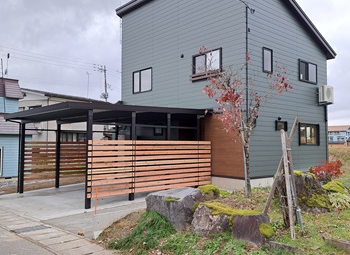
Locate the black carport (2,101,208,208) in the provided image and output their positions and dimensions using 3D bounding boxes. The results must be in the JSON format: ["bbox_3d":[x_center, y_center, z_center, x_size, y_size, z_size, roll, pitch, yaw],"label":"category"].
[{"bbox_3d":[-2.696,0.948,12.343,5.508,3.130,6.248,2,-3,-41],"label":"black carport"}]

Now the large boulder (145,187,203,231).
[{"bbox_3d":[0.023,1.653,6.940,0.750,0.730,1.200,2,-3,-41],"label":"large boulder"}]

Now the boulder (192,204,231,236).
[{"bbox_3d":[0.665,1.687,6.052,0.520,0.500,0.540,2,-3,-41],"label":"boulder"}]

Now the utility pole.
[{"bbox_3d":[-8.058,-1.705,35.798,1.000,10.500,1.400,2,-3,-41],"label":"utility pole"}]

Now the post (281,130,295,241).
[{"bbox_3d":[1.868,0.899,5.364,0.080,1.766,0.080,13,-21,-38],"label":"post"}]

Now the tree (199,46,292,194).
[{"bbox_3d":[2.068,-0.126,9.271,2.300,4.202,2.450,0,-2,0],"label":"tree"}]

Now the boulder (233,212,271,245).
[{"bbox_3d":[1.288,1.624,5.396,0.440,0.480,0.570,2,-3,-41],"label":"boulder"}]

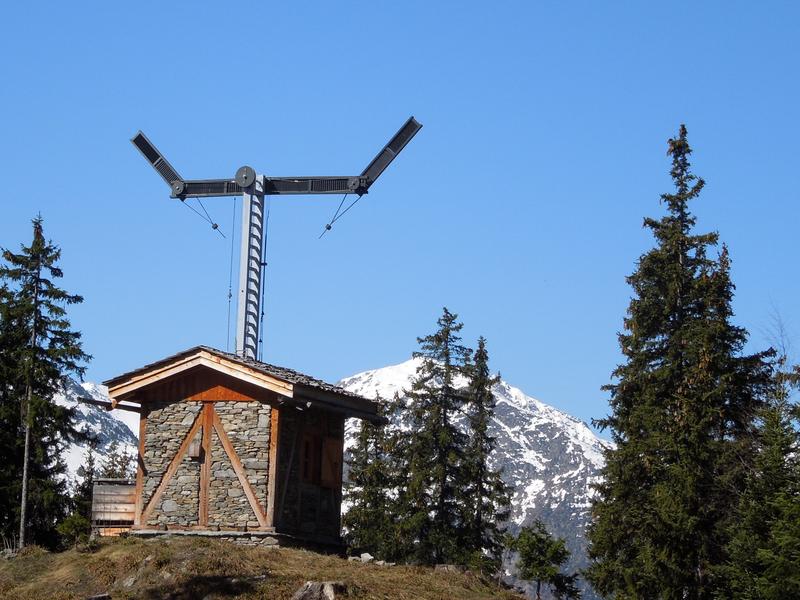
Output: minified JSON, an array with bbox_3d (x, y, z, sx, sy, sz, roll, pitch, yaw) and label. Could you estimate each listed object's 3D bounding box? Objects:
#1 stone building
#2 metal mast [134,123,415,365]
[{"bbox_3d":[-3.392,3.311,35.046,4.480,4.090,4.680,-1,-9,21],"label":"stone building"},{"bbox_3d":[-3.177,-1.321,35.586,7.310,5.480,1.350,-1,-9,21],"label":"metal mast"}]

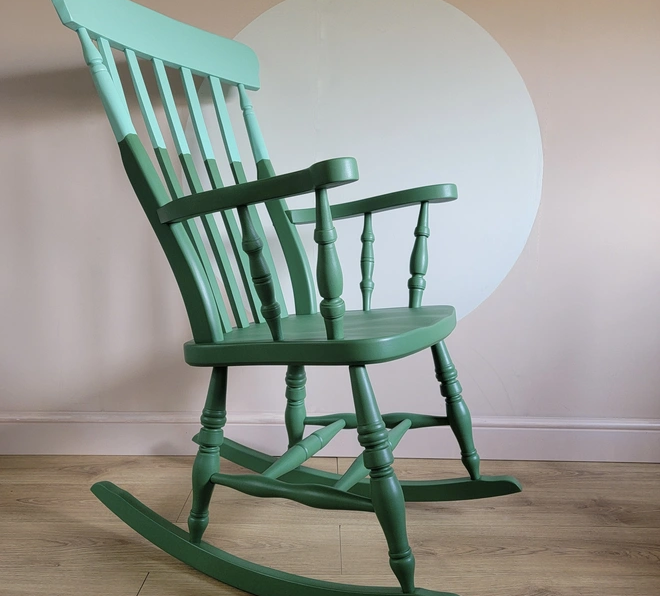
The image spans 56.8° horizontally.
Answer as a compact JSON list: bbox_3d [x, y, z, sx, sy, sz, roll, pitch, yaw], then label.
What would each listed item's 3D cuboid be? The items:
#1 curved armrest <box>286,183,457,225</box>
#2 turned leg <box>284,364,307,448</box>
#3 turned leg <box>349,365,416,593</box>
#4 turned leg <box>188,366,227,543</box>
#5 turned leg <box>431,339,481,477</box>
[{"bbox_3d":[0.092,-0.211,1.381,0.403,0.029,0.095,-6,4,26],"label":"curved armrest"},{"bbox_3d":[-0.080,0.245,1.430,0.048,0.360,0.048,11,17,24],"label":"turned leg"},{"bbox_3d":[0.080,0.269,0.928,0.048,0.359,0.048,-15,-4,25],"label":"turned leg"},{"bbox_3d":[-0.224,0.282,1.134,0.048,0.360,0.048,11,5,25],"label":"turned leg"},{"bbox_3d":[0.268,0.221,1.314,0.048,0.359,0.048,-15,4,28],"label":"turned leg"}]

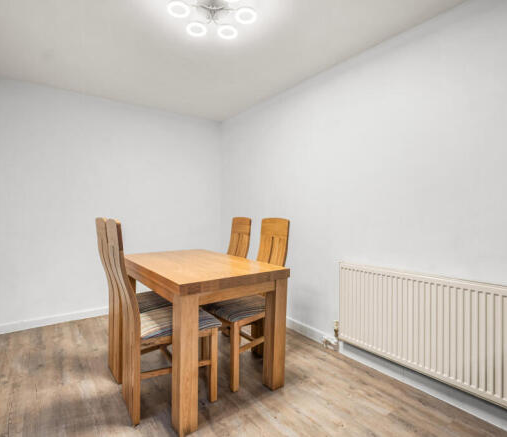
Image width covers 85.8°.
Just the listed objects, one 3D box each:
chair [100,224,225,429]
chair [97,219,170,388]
[{"bbox_3d":[-0.554,0.547,1.659,0.572,1.090,0.444,0,1,-38],"label":"chair"},{"bbox_3d":[-0.812,0.542,1.997,0.572,1.090,0.444,0,1,-38],"label":"chair"}]

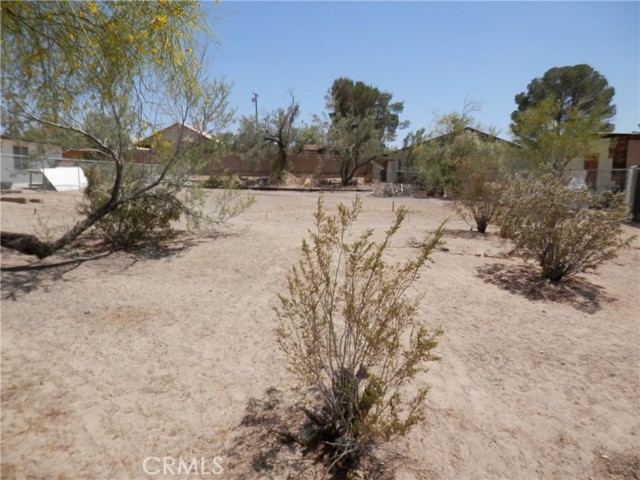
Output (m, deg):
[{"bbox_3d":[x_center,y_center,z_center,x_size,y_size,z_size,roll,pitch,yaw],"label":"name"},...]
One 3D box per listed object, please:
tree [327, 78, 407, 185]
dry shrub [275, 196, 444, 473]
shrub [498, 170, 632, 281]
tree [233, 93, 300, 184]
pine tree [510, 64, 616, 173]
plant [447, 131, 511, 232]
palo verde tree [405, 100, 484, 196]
[{"bbox_3d":[2.466,-5.706,24.511,4.137,5.489,3.930,1,9,6],"label":"tree"},{"bbox_3d":[0.195,0.426,2.279,0.818,1.277,0.777,1,9,5],"label":"dry shrub"},{"bbox_3d":[2.932,-0.174,5.543,1.371,1.304,1.303,5,10,28],"label":"shrub"},{"bbox_3d":[-2.951,-5.765,25.980,3.612,5.086,3.432,-1,9,-6],"label":"tree"},{"bbox_3d":[17.083,-8.385,32.426,6.448,7.506,6.125,4,10,27],"label":"pine tree"},{"bbox_3d":[3.124,-1.139,9.053,1.198,1.963,1.138,3,9,19],"label":"plant"},{"bbox_3d":[4.687,-3.427,17.543,2.803,3.466,2.663,2,9,15],"label":"palo verde tree"}]

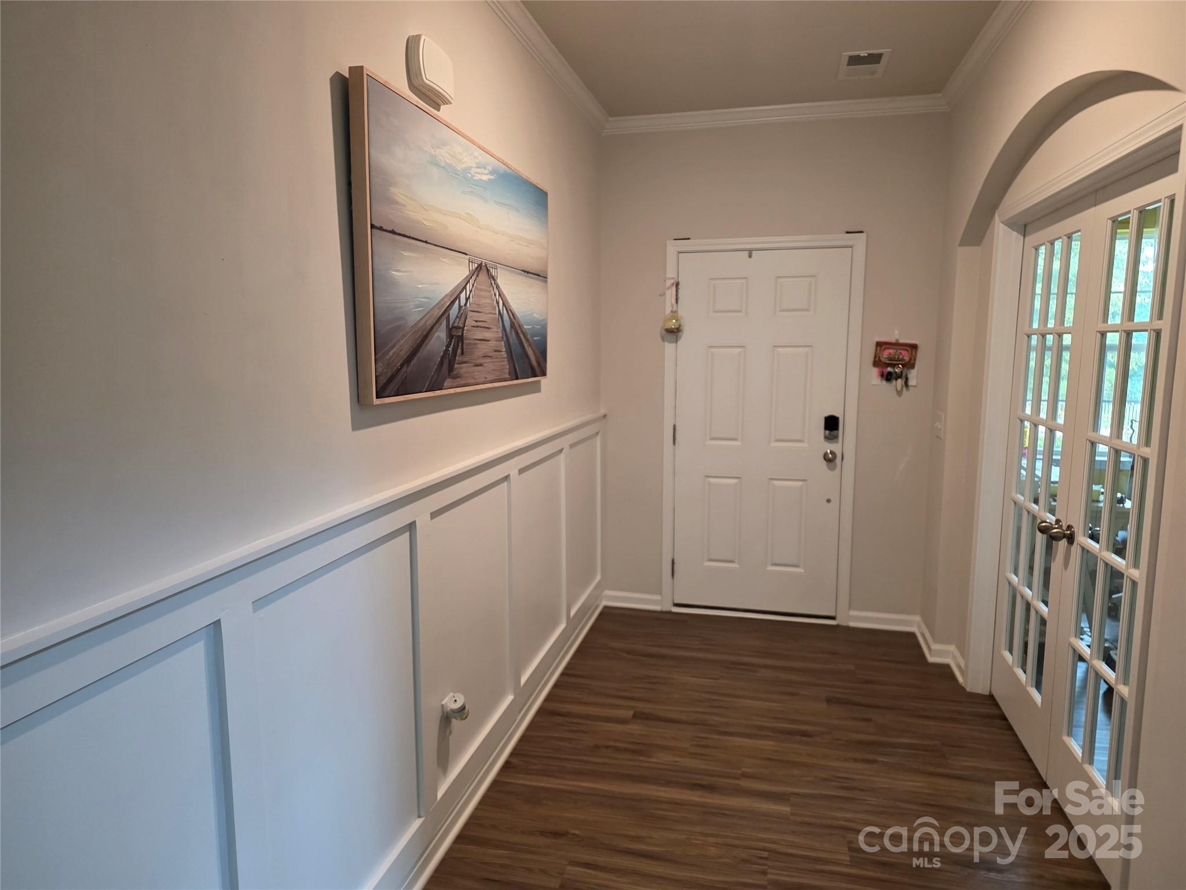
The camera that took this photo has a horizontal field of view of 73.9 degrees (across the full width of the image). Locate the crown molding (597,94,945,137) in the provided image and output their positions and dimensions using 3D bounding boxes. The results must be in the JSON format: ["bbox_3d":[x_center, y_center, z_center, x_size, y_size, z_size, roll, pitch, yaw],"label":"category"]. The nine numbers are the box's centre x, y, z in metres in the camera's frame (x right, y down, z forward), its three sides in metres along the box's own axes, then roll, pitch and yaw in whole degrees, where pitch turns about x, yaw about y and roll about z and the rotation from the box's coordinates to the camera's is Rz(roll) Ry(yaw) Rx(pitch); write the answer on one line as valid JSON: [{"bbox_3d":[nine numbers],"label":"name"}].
[{"bbox_3d":[0.908,-1.713,4.096,1.778,0.077,0.054,2,8,13],"label":"crown molding"}]

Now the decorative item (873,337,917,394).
[{"bbox_3d":[1.580,-0.409,4.114,0.217,0.257,0.044,2,8,13],"label":"decorative item"}]

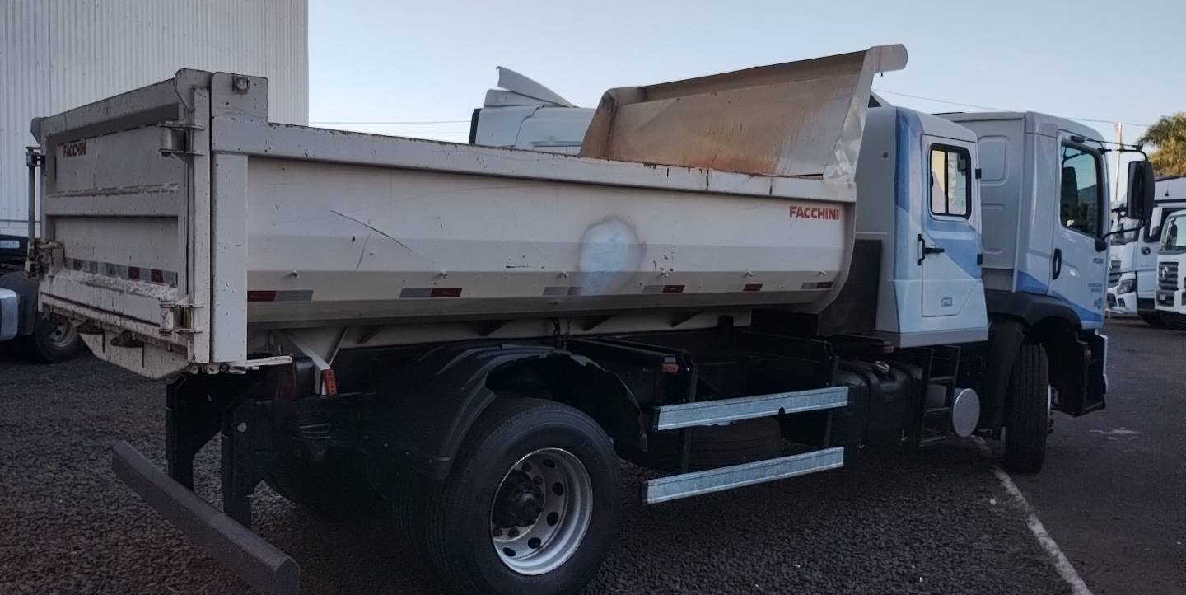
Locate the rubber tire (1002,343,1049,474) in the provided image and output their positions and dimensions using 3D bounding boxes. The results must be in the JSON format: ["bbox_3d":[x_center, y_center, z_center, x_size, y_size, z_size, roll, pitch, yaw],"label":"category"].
[{"bbox_3d":[3.510,0.903,7.763,0.285,1.010,1.010,3,4,25],"label":"rubber tire"}]

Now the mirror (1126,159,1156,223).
[{"bbox_3d":[4.505,-0.873,7.875,0.110,0.490,0.200,1,4,-14],"label":"mirror"}]

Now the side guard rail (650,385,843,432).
[{"bbox_3d":[0.951,0.619,5.466,1.630,0.125,0.055,-1,5,-40],"label":"side guard rail"}]

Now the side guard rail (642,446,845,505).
[{"bbox_3d":[0.909,0.995,5.465,1.660,0.125,0.055,-1,5,-40],"label":"side guard rail"}]

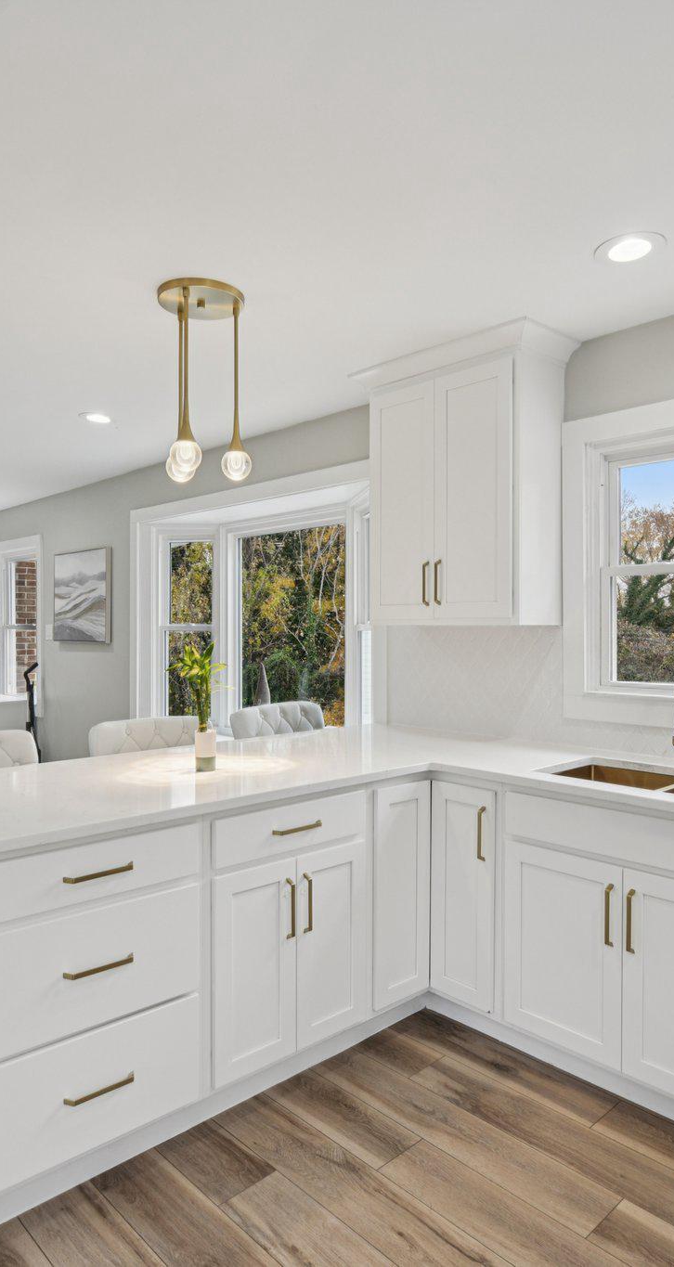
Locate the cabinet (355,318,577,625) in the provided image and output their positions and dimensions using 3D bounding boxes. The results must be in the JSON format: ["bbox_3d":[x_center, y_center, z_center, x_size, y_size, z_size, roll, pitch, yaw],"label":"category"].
[{"bbox_3d":[0.482,-0.557,3.160,0.360,1.055,0.870,-1,1,-43],"label":"cabinet"}]

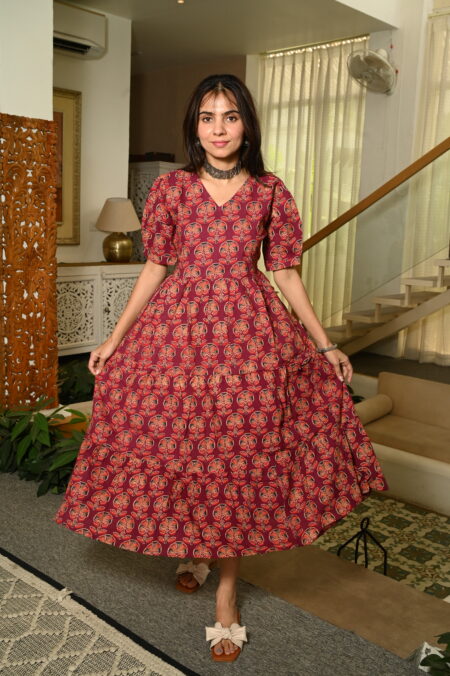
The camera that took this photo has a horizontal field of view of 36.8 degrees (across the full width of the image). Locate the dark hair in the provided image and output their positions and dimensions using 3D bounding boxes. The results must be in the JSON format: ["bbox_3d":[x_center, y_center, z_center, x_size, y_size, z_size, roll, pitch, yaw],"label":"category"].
[{"bbox_3d":[-0.001,-0.590,1.893,0.235,0.300,0.210,2,9,2],"label":"dark hair"}]

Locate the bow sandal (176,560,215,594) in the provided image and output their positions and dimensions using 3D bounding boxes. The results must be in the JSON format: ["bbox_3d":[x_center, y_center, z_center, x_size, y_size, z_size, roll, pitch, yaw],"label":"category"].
[{"bbox_3d":[-0.086,0.769,2.301,0.110,0.085,0.250,4,9,16],"label":"bow sandal"}]

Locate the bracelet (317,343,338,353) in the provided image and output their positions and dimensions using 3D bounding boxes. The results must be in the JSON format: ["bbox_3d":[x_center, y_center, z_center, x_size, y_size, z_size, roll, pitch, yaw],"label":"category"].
[{"bbox_3d":[0.298,0.029,1.965,0.066,0.016,0.060,-20,-4,12],"label":"bracelet"}]

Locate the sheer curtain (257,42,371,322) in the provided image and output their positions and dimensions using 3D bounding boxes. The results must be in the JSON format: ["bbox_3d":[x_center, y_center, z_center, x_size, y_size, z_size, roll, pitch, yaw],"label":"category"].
[{"bbox_3d":[0.792,-1.424,6.824,1.285,2.915,0.120,10,12,42],"label":"sheer curtain"}]

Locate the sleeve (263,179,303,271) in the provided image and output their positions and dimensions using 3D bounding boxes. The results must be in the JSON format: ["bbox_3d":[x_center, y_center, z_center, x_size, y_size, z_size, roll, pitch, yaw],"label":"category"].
[{"bbox_3d":[0.169,-0.331,1.972,0.120,0.265,0.160,2,9,0],"label":"sleeve"}]

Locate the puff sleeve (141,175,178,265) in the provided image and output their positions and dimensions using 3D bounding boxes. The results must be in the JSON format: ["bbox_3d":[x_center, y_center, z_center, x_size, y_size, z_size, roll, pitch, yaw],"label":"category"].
[{"bbox_3d":[-0.187,-0.346,1.971,0.120,0.260,0.160,2,9,0],"label":"puff sleeve"}]

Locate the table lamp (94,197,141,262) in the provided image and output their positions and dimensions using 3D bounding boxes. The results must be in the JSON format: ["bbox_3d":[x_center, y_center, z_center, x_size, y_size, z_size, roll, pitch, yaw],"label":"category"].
[{"bbox_3d":[-0.871,-0.879,5.500,0.370,0.520,0.370,2,9,0],"label":"table lamp"}]

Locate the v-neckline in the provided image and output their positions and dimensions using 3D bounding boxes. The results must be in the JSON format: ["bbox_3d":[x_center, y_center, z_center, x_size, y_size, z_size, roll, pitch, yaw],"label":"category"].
[{"bbox_3d":[-0.006,-0.412,1.889,0.165,0.110,0.090,2,9,2],"label":"v-neckline"}]

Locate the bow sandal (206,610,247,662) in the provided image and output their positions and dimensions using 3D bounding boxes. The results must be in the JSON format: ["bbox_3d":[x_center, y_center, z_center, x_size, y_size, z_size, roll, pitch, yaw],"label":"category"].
[{"bbox_3d":[0.012,0.826,1.960,0.110,0.080,0.250,2,9,4],"label":"bow sandal"}]

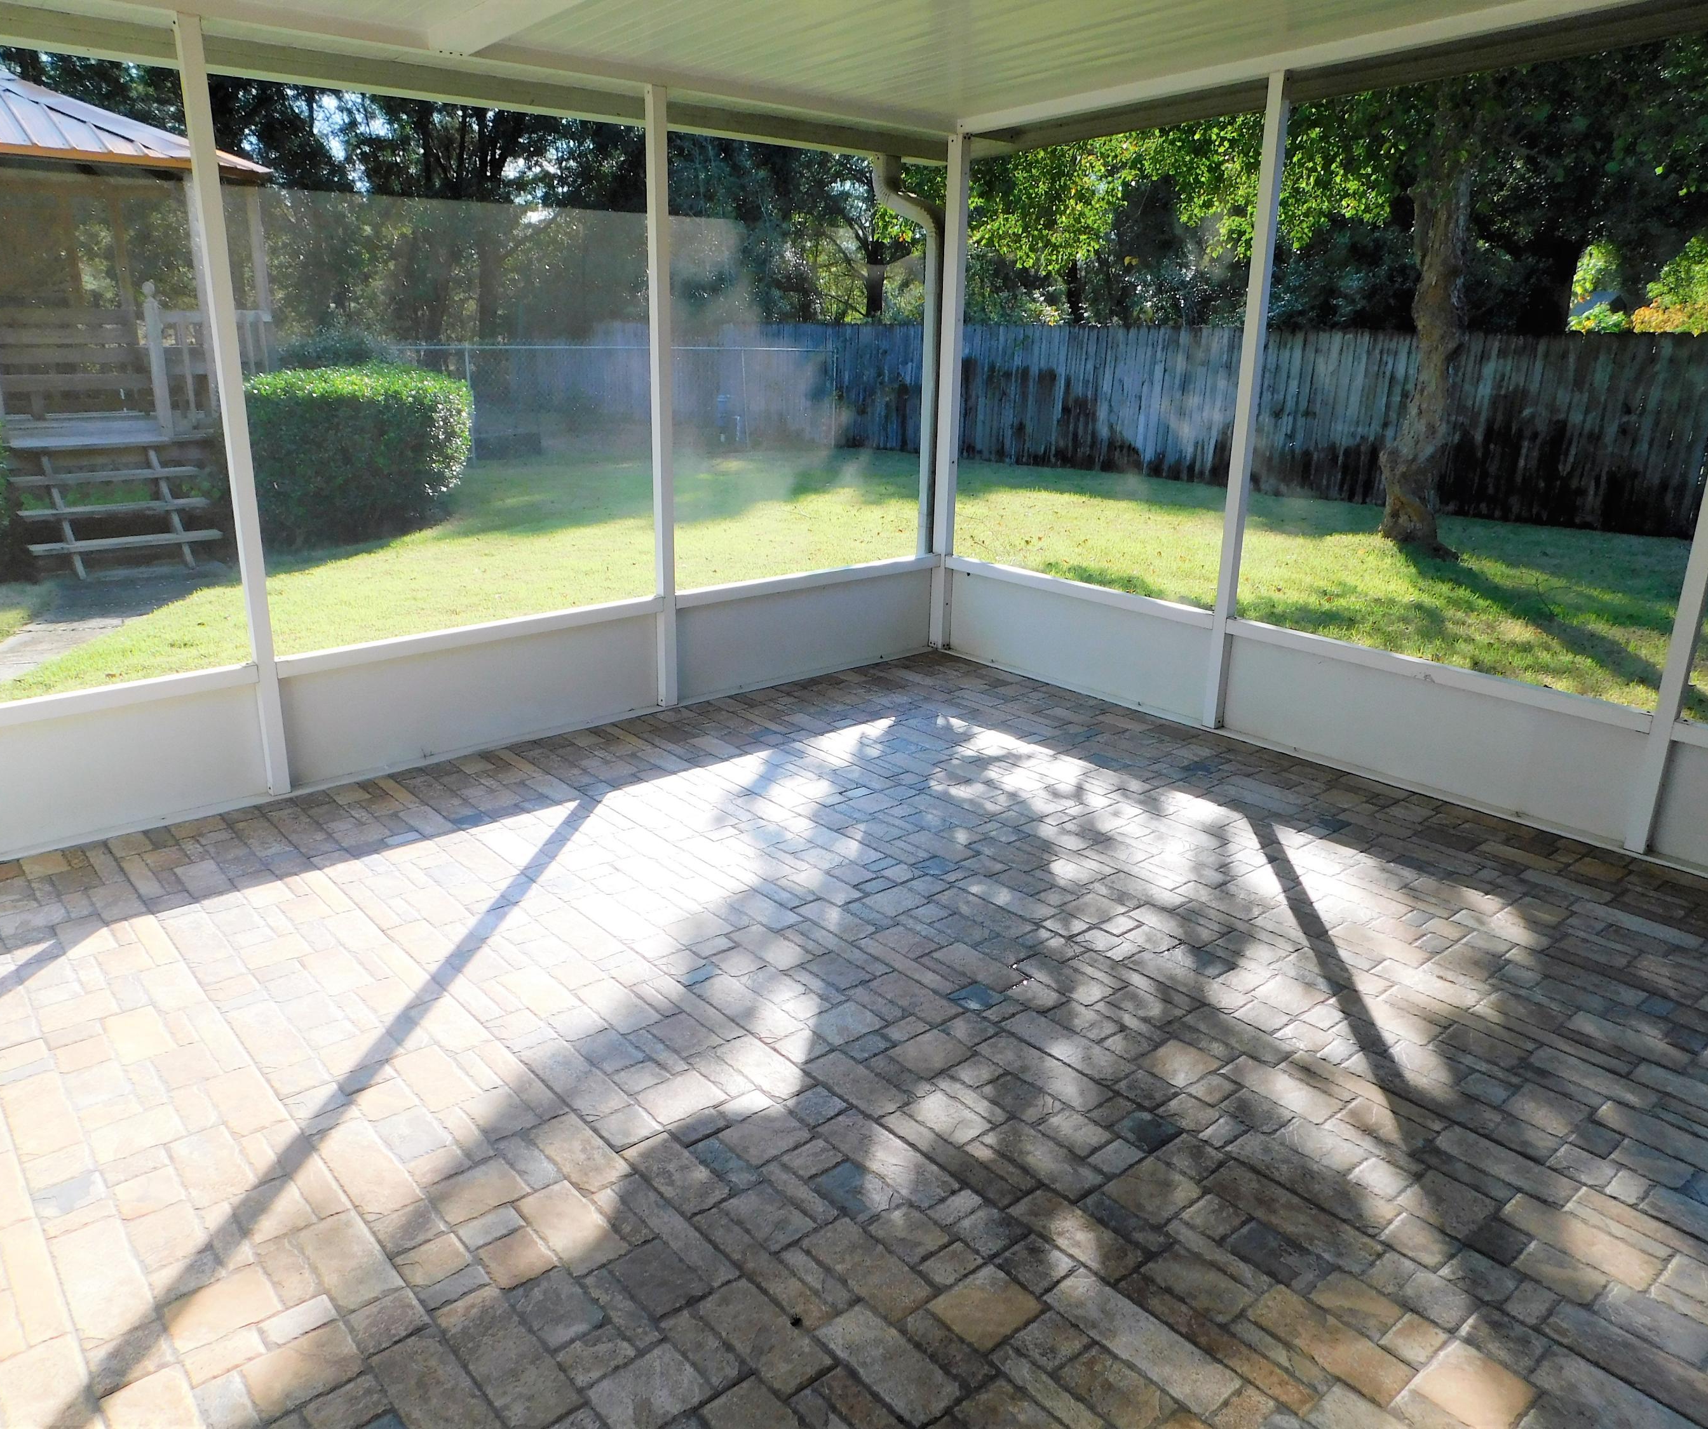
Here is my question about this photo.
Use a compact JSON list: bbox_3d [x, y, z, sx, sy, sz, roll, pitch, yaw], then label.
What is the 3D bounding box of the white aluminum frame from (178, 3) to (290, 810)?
[{"bbox_3d":[-1.754,-0.784,3.600,0.052,2.150,0.053,-14,24,-40],"label":"white aluminum frame"}]

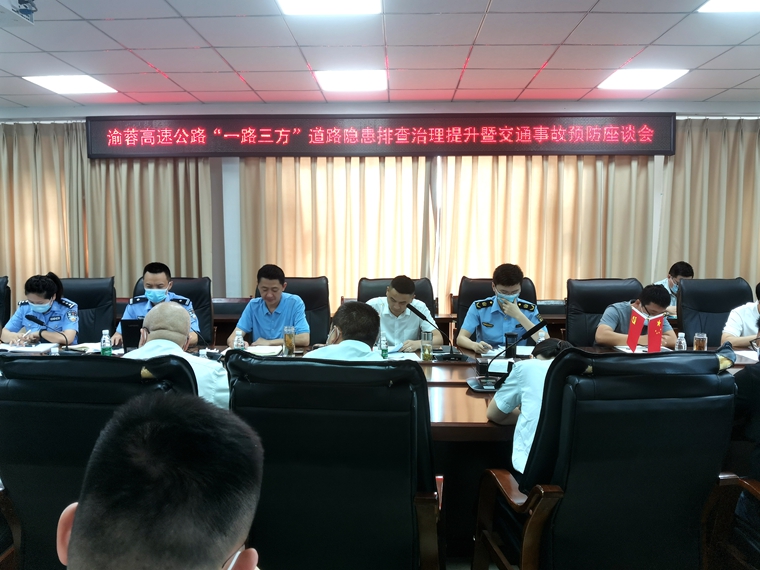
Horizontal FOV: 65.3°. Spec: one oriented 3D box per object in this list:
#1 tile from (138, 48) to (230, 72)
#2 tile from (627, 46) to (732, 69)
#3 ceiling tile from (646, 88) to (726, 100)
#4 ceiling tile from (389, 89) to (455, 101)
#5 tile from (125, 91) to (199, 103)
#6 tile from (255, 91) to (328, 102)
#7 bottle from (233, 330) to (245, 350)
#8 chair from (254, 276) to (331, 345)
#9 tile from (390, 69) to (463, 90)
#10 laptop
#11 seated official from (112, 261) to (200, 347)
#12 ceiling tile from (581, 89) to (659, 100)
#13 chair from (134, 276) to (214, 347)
[{"bbox_3d":[-1.448,-1.679,4.441,0.600,0.020,0.600,0,4,2],"label":"tile"},{"bbox_3d":[2.149,-1.664,4.329,0.600,0.020,0.600,0,5,2],"label":"tile"},{"bbox_3d":[2.783,-1.748,5.386,0.600,0.025,0.480,0,4,2],"label":"ceiling tile"},{"bbox_3d":[0.384,-1.755,5.462,0.600,0.025,0.480,0,4,2],"label":"ceiling tile"},{"bbox_3d":[-2.034,-1.770,5.601,0.600,0.020,0.498,0,5,2],"label":"tile"},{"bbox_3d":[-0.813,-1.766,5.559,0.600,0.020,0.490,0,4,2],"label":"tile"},{"bbox_3d":[-0.863,0.359,3.617,0.064,0.158,0.064,0,4,2],"label":"bottle"},{"bbox_3d":[-0.639,0.552,4.120,0.650,1.160,0.700,0,4,2],"label":"chair"},{"bbox_3d":[0.367,-1.722,4.950,0.600,0.018,0.600,0,5,2],"label":"tile"},{"bbox_3d":[-1.385,0.304,3.680,0.330,0.220,0.290,0,4,2],"label":"laptop"},{"bbox_3d":[-1.512,0.497,4.049,0.570,1.280,0.750,0,4,2],"label":"seated official"},{"bbox_3d":[2.207,-1.762,5.474,0.600,0.020,0.498,0,5,2],"label":"ceiling tile"},{"bbox_3d":[-1.567,0.547,4.305,0.640,1.140,0.720,0,4,2],"label":"chair"}]

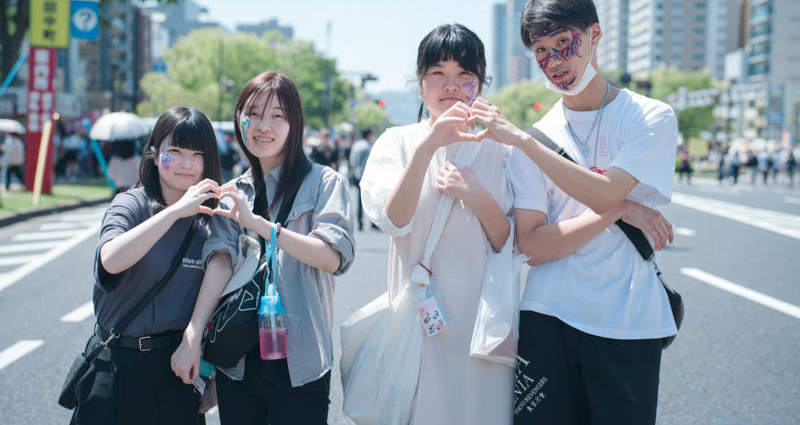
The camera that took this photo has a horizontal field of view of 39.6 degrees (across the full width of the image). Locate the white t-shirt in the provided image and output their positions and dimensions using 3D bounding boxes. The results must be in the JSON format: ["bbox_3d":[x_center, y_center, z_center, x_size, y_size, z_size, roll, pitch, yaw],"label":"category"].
[{"bbox_3d":[0.484,0.003,2.780,0.430,0.620,0.300,0,4,24],"label":"white t-shirt"}]

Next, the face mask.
[{"bbox_3d":[0.402,-0.350,2.680,0.145,0.125,0.115,-16,1,30],"label":"face mask"}]

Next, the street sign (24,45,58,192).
[{"bbox_3d":[-8.576,-2.219,26.500,0.680,3.500,0.250,1,3,-10],"label":"street sign"}]

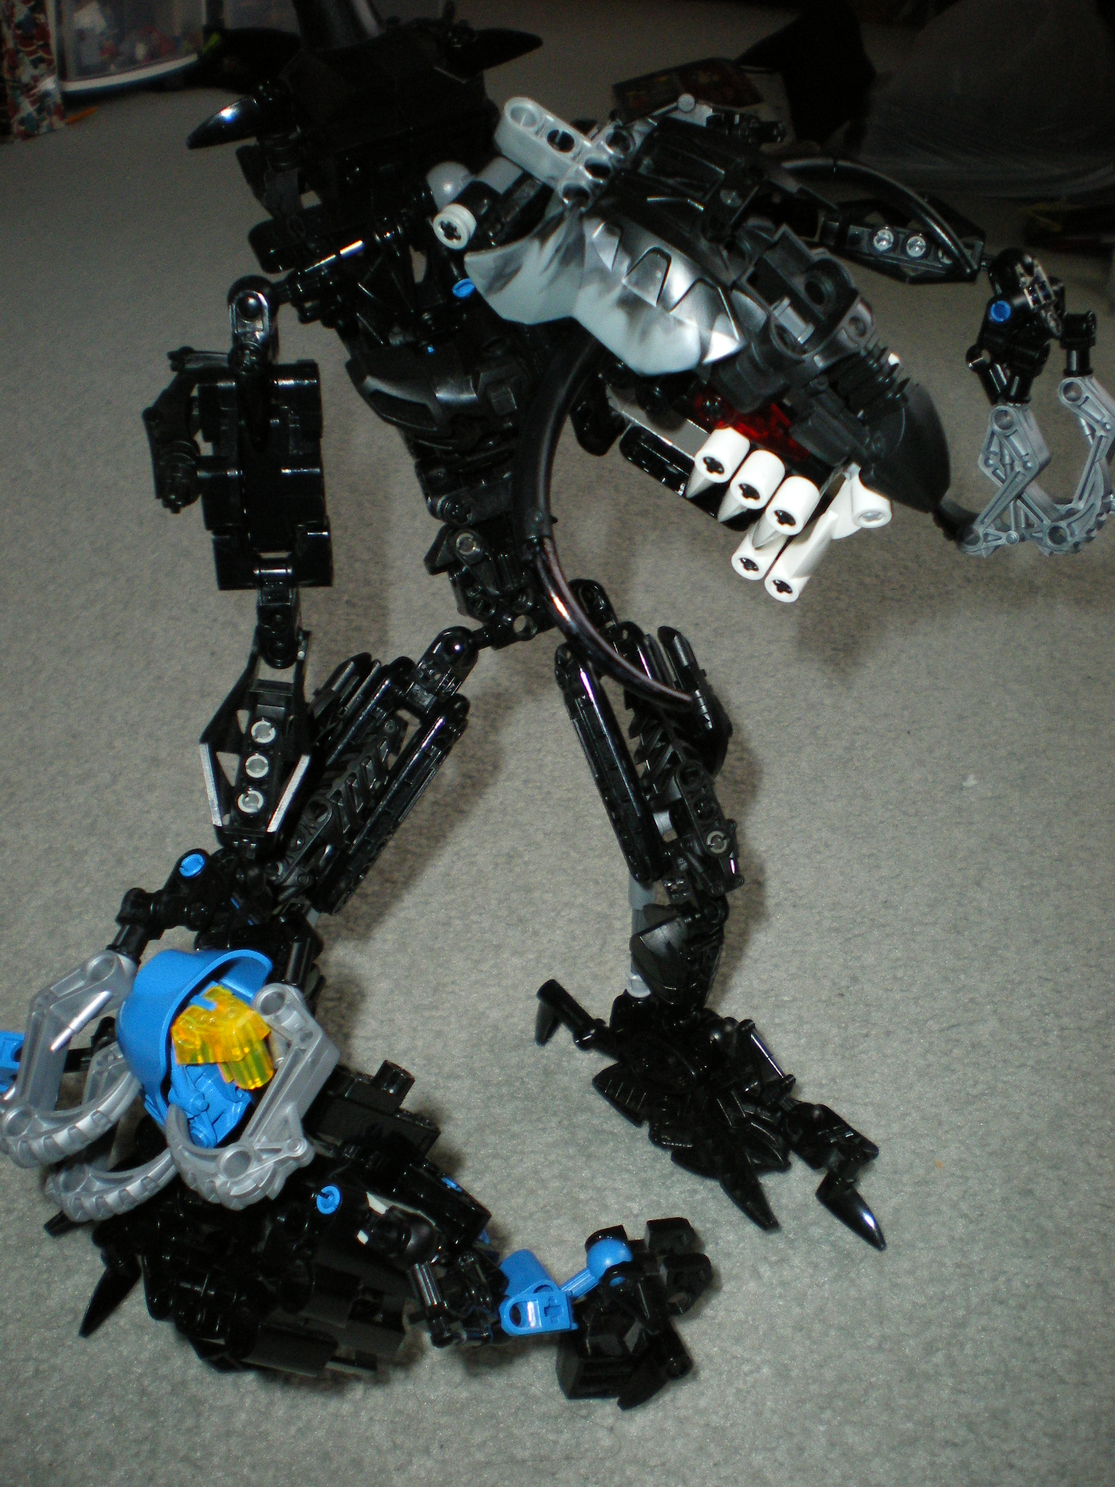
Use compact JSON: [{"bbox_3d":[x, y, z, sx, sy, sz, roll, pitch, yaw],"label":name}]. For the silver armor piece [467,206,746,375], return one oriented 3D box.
[{"bbox_3d":[0.008,-0.077,0.269,0.049,0.027,0.019,36,11,-2],"label":"silver armor piece"}]

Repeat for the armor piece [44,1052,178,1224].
[{"bbox_3d":[-0.080,0.070,0.290,0.024,0.011,0.040,28,87,0],"label":"armor piece"}]

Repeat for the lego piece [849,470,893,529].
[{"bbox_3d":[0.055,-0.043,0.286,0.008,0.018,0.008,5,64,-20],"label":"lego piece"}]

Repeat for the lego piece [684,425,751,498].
[{"bbox_3d":[0.027,-0.049,0.277,0.008,0.021,0.008,35,57,-3],"label":"lego piece"}]

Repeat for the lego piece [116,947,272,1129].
[{"bbox_3d":[-0.066,0.054,0.280,0.026,0.030,0.037,0,73,45],"label":"lego piece"}]

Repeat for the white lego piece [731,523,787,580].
[{"bbox_3d":[0.040,-0.040,0.287,0.008,0.021,0.008,35,57,-3],"label":"white lego piece"}]

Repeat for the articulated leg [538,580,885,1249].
[{"bbox_3d":[0.038,0.044,0.362,0.056,0.138,0.116,-29,51,-30],"label":"articulated leg"}]

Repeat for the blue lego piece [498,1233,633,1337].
[{"bbox_3d":[0.002,0.115,0.328,0.034,0.018,0.017,-21,47,-23],"label":"blue lego piece"}]

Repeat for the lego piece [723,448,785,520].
[{"bbox_3d":[0.033,-0.044,0.278,0.008,0.021,0.008,35,57,-3],"label":"lego piece"}]

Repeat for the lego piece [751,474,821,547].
[{"bbox_3d":[0.040,-0.039,0.278,0.008,0.021,0.008,35,57,-3],"label":"lego piece"}]

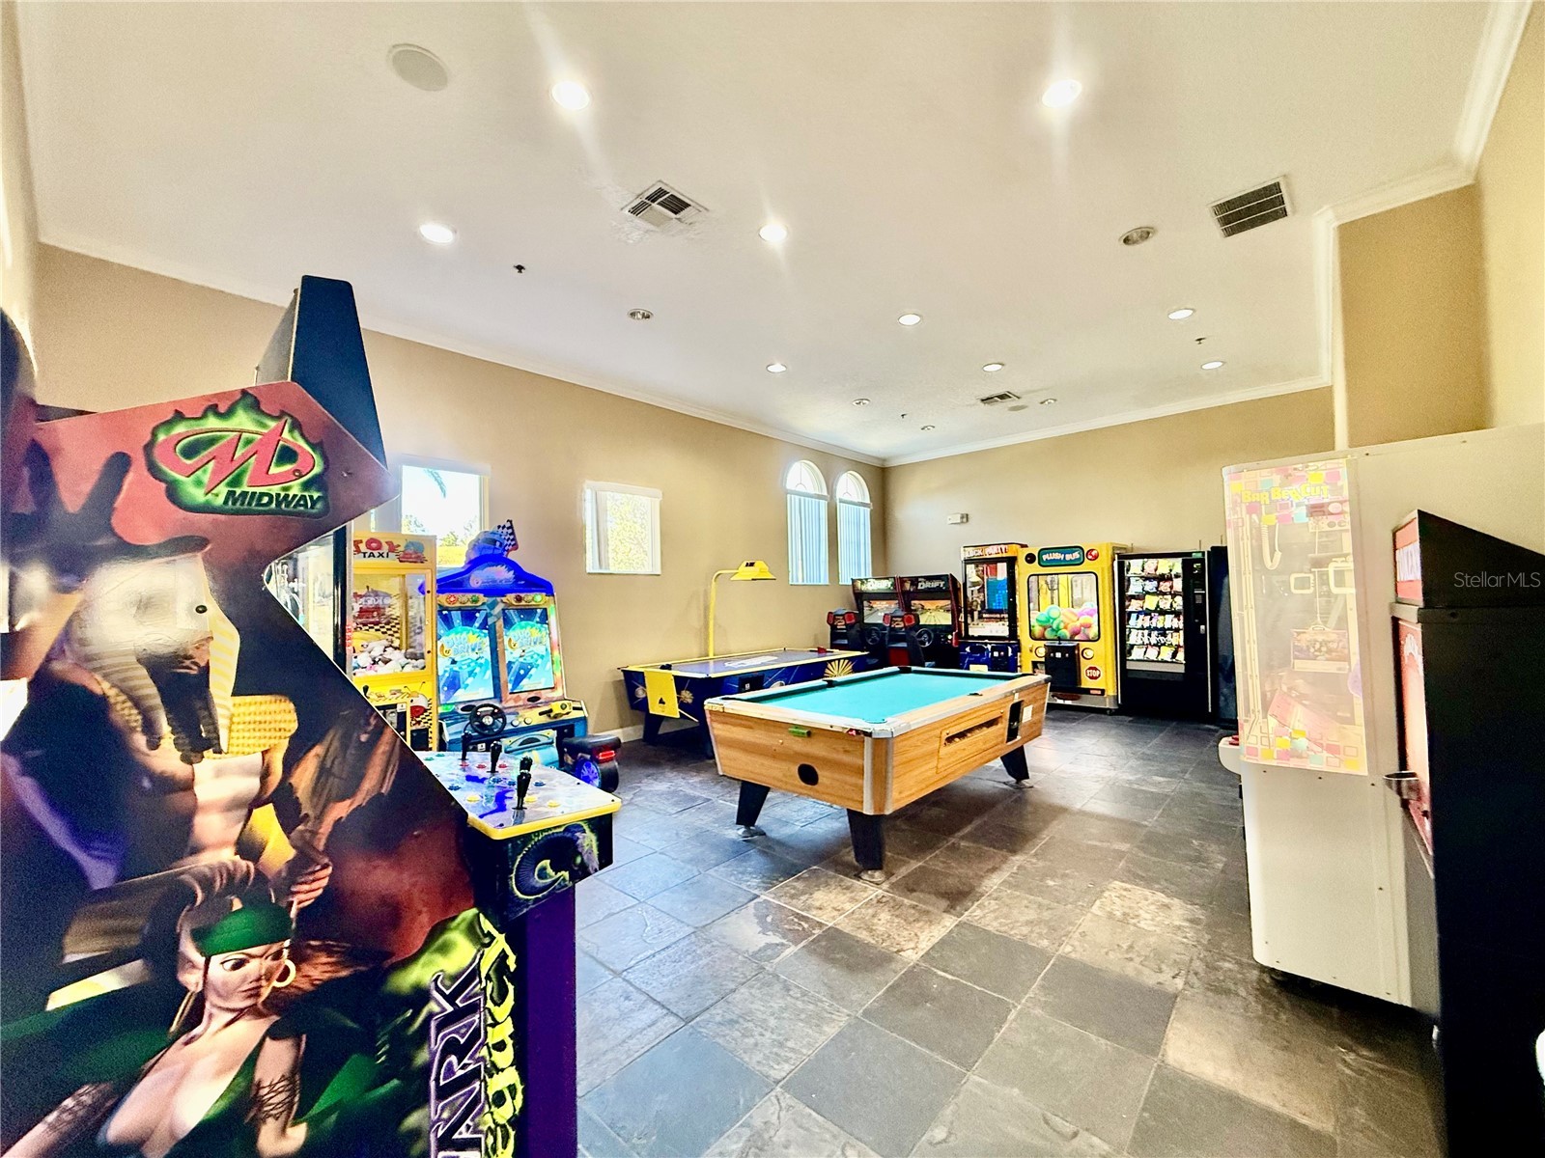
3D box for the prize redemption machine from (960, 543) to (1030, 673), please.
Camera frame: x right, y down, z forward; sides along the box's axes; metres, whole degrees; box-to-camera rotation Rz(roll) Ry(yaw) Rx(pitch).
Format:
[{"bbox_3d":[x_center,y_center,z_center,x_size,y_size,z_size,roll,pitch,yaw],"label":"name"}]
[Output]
[{"bbox_3d":[3.055,0.603,8.497,0.720,2.080,0.680,-3,-2,43],"label":"prize redemption machine"}]

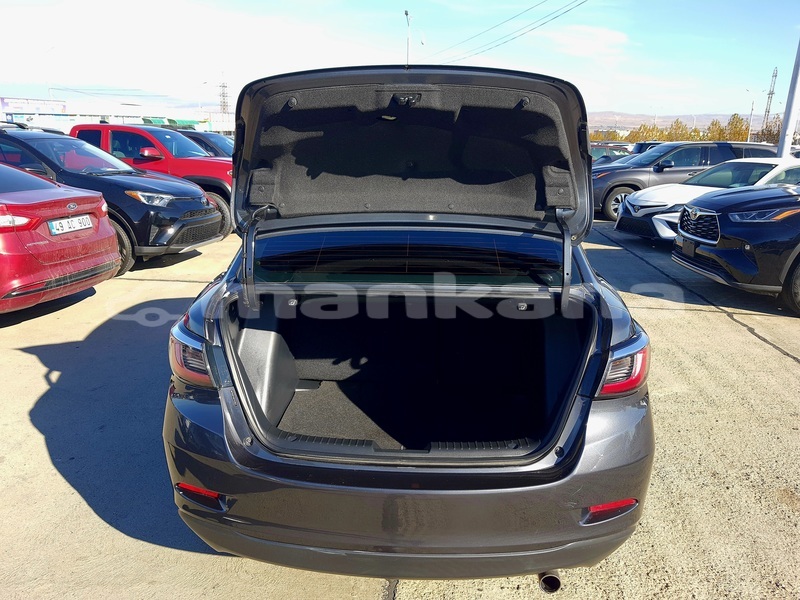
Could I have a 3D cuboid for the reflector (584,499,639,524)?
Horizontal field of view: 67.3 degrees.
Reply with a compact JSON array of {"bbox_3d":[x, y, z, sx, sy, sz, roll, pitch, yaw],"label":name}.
[{"bbox_3d":[0.691,0.695,1.995,0.195,0.053,0.055,-5,17,-16],"label":"reflector"}]

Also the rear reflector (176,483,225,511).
[{"bbox_3d":[-0.689,0.666,2.068,0.190,0.053,0.055,7,18,22],"label":"rear reflector"}]

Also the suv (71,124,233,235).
[{"bbox_3d":[-4.643,-2.285,10.780,5.050,1.790,1.880,3,16,8],"label":"suv"}]

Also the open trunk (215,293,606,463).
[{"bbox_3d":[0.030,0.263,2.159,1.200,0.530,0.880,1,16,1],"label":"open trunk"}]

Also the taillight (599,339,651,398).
[{"bbox_3d":[0.728,0.202,2.037,0.195,0.170,0.210,-1,16,-6],"label":"taillight"}]

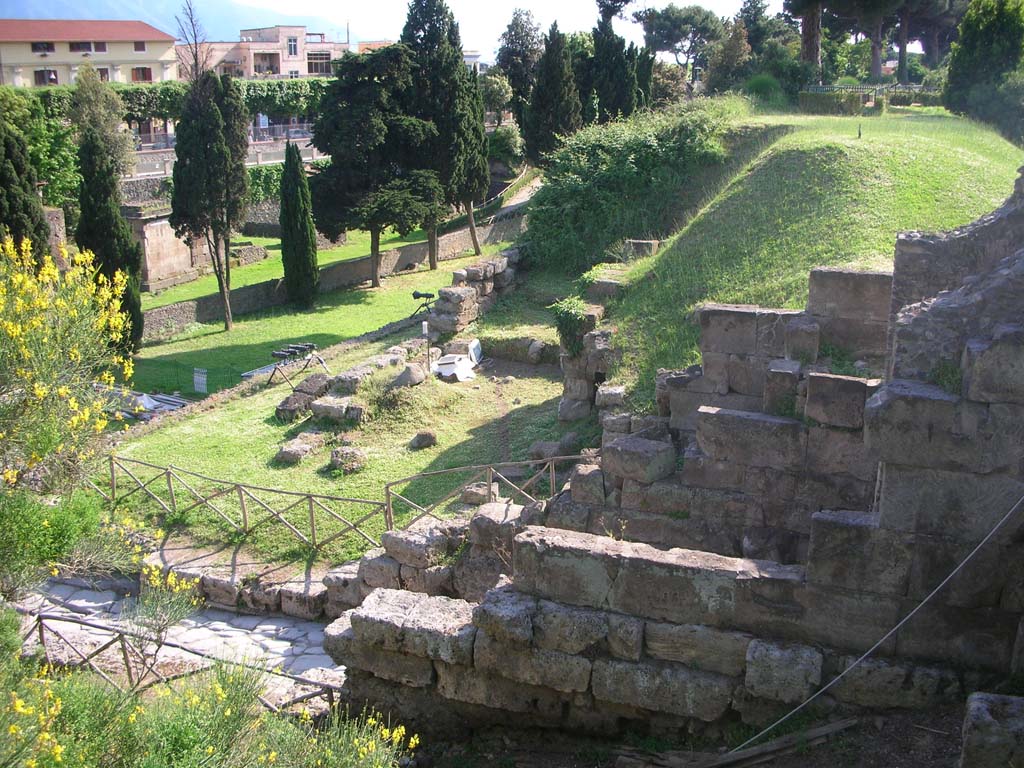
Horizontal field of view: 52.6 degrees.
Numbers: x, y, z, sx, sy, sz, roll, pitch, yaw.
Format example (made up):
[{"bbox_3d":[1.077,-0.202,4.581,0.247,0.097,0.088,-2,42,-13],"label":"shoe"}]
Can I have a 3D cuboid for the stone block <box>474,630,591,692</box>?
[{"bbox_3d":[0.394,3.705,14.296,1.676,0.590,0.650,6,17,22],"label":"stone block"}]

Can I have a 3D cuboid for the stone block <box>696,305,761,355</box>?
[{"bbox_3d":[3.448,-0.871,16.247,0.842,0.675,0.651,4,17,17],"label":"stone block"}]

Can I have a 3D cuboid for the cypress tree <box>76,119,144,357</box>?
[{"bbox_3d":[-13.937,-5.015,36.055,1.900,7.700,1.900,-1,17,0],"label":"cypress tree"}]

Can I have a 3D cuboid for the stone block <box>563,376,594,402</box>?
[{"bbox_3d":[1.472,0.100,22.927,0.650,0.500,0.600,4,17,13],"label":"stone block"}]

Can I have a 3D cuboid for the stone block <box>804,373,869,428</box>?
[{"bbox_3d":[4.667,0.162,14.890,0.794,0.628,0.558,4,17,17],"label":"stone block"}]

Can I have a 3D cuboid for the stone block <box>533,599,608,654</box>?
[{"bbox_3d":[0.873,3.084,13.894,1.023,0.738,0.700,6,18,19],"label":"stone block"}]

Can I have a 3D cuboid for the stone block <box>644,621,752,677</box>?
[{"bbox_3d":[2.394,3.187,13.205,1.268,0.518,0.698,4,17,17],"label":"stone block"}]

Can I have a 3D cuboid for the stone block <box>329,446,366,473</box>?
[{"bbox_3d":[-3.651,1.691,23.082,0.700,0.420,0.600,2,17,10],"label":"stone block"}]

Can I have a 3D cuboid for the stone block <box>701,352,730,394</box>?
[{"bbox_3d":[2.727,-0.191,13.660,0.310,0.550,0.450,6,17,19],"label":"stone block"}]

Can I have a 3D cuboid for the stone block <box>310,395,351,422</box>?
[{"bbox_3d":[-4.671,0.650,27.268,1.039,0.452,0.600,6,17,22],"label":"stone block"}]

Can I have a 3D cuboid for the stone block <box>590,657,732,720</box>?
[{"bbox_3d":[1.938,3.732,13.389,1.652,0.558,0.744,4,17,17],"label":"stone block"}]

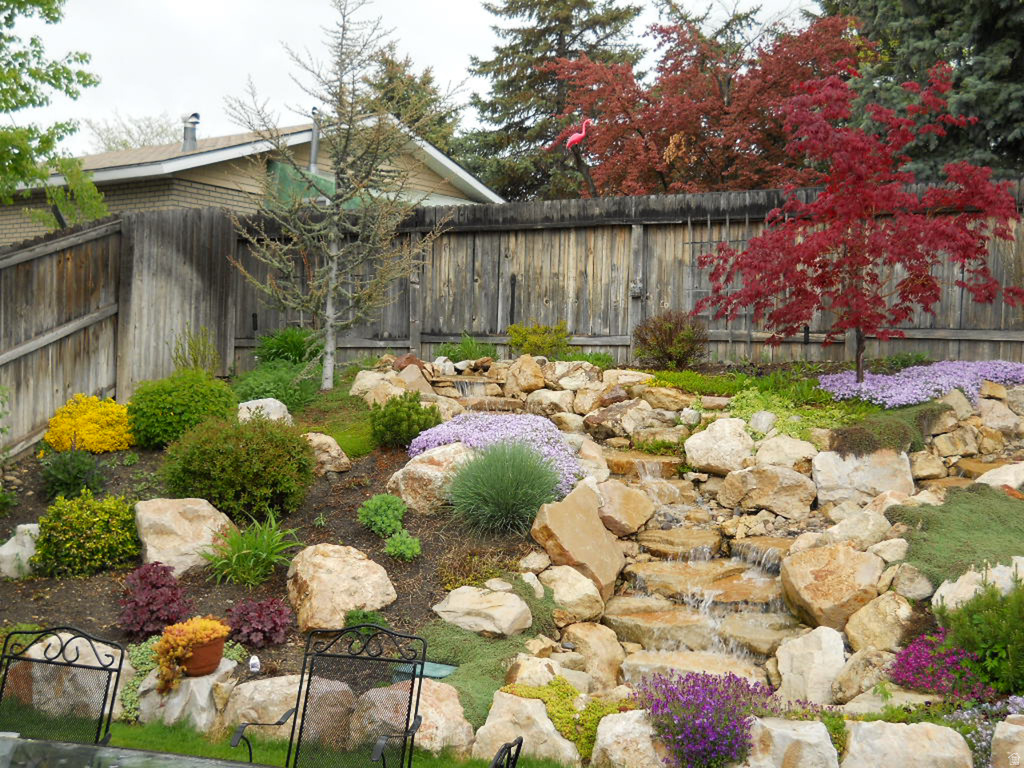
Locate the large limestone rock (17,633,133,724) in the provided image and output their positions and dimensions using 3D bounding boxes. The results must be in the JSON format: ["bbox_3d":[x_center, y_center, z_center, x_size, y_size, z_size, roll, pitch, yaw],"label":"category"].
[{"bbox_3d":[-2.470,1.663,7.400,0.630,0.460,0.480,2,-1,-18],"label":"large limestone rock"}]

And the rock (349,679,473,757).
[{"bbox_3d":[-0.542,1.775,6.950,0.630,0.390,0.460,2,-1,-4],"label":"rock"}]

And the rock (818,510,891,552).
[{"bbox_3d":[2.302,0.998,8.750,0.465,0.270,0.400,2,1,15],"label":"rock"}]

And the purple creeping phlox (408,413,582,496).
[{"bbox_3d":[-0.126,0.558,10.600,1.400,0.580,1.150,2,-1,-1],"label":"purple creeping phlox"}]

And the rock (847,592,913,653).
[{"bbox_3d":[2.132,1.389,7.550,0.390,0.331,0.360,2,1,16],"label":"rock"}]

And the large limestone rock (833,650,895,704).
[{"bbox_3d":[1.890,1.573,7.000,0.320,0.276,0.320,2,1,15],"label":"large limestone rock"}]

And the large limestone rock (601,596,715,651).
[{"bbox_3d":[0.856,1.395,7.550,0.628,0.220,0.500,2,1,11],"label":"large limestone rock"}]

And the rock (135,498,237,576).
[{"bbox_3d":[-2.220,1.044,8.850,0.690,0.500,0.500,2,-1,-14],"label":"rock"}]

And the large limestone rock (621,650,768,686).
[{"bbox_3d":[1.003,1.588,7.150,0.772,0.139,0.460,2,1,12],"label":"large limestone rock"}]

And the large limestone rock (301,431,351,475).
[{"bbox_3d":[-1.546,0.579,10.850,0.470,0.360,0.400,2,-1,-8],"label":"large limestone rock"}]

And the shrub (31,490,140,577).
[{"bbox_3d":[-3.087,1.082,9.435,0.758,0.617,0.734,1,2,-18],"label":"shrub"}]

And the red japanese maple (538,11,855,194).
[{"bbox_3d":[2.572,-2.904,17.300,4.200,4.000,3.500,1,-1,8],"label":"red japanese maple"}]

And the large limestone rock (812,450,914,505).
[{"bbox_3d":[2.674,0.719,9.900,0.770,0.440,0.500,1,-1,15],"label":"large limestone rock"}]

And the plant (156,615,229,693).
[{"bbox_3d":[-1.785,1.501,7.250,0.400,0.410,0.350,2,-1,-13],"label":"plant"}]

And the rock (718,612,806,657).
[{"bbox_3d":[1.434,1.434,7.450,0.479,0.163,0.420,2,1,14],"label":"rock"}]

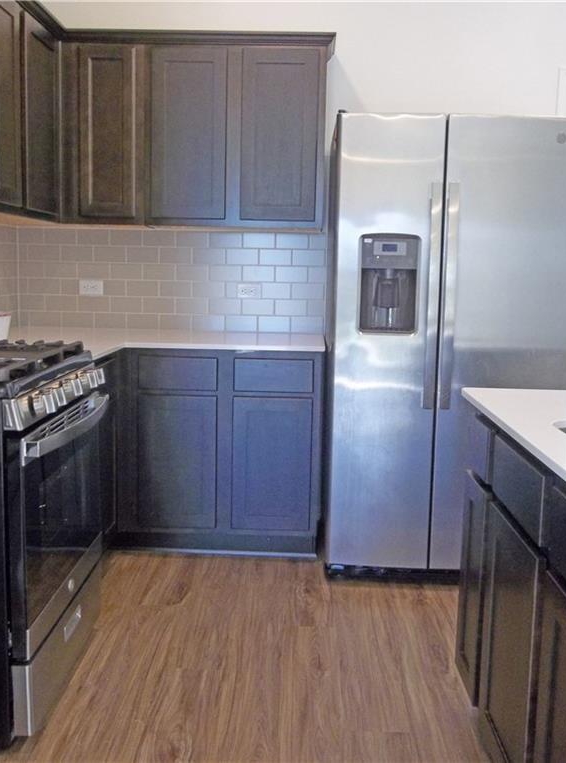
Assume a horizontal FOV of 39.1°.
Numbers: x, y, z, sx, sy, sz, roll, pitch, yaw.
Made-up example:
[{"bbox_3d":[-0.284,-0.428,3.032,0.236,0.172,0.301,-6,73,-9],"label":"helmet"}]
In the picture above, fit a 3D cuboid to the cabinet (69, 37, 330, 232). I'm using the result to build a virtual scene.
[{"bbox_3d":[-0.371,-1.061,3.476,1.167,0.790,0.345,1,8,1],"label":"cabinet"}]

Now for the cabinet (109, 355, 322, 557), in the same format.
[{"bbox_3d":[-0.256,0.273,3.532,0.837,0.880,0.620,1,8,1],"label":"cabinet"}]

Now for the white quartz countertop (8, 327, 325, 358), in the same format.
[{"bbox_3d":[-0.547,-0.146,3.251,1.450,0.036,1.070,1,8,1],"label":"white quartz countertop"}]

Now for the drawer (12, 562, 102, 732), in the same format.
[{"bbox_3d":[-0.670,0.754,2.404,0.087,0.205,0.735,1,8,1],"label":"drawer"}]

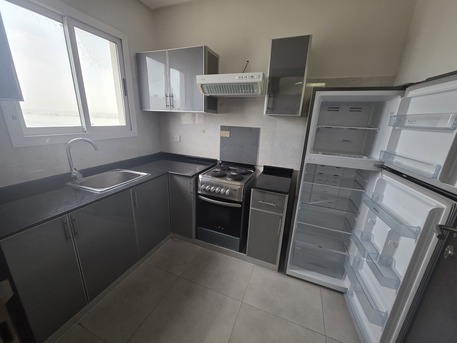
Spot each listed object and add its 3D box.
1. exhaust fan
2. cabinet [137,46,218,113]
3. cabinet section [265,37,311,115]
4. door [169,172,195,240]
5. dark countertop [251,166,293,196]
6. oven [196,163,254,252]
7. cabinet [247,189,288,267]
[{"bbox_3d":[0.083,-0.808,1.695,0.599,0.142,0.515,8,17,19],"label":"exhaust fan"},{"bbox_3d":[-0.578,-1.000,2.003,0.852,0.601,0.330,8,17,19],"label":"cabinet"},{"bbox_3d":[0.554,-0.828,1.609,0.309,0.603,0.330,8,17,19],"label":"cabinet section"},{"bbox_3d":[-0.517,0.406,1.941,0.329,0.749,0.025,8,17,20],"label":"door"},{"bbox_3d":[0.466,0.072,1.753,0.329,0.103,0.565,8,17,19],"label":"dark countertop"},{"bbox_3d":[-0.012,0.404,2.025,0.503,0.815,0.540,8,17,19],"label":"oven"},{"bbox_3d":[0.451,0.477,1.879,0.324,0.748,0.543,8,17,19],"label":"cabinet"}]

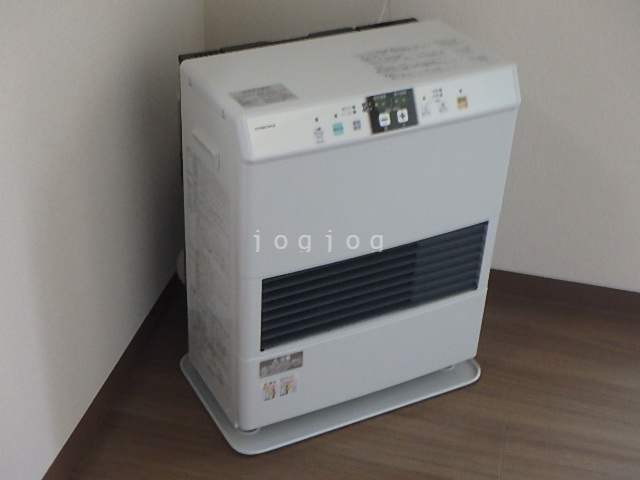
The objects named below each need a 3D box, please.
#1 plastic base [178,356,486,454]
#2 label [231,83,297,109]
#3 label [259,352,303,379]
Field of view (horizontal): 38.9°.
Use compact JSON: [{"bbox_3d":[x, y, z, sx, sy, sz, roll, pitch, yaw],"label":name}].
[{"bbox_3d":[0.022,0.210,1.517,0.468,0.020,0.268,-14,36,-25],"label":"plastic base"},{"bbox_3d":[-0.070,-0.180,1.138,0.077,0.002,0.049,-14,36,-25],"label":"label"},{"bbox_3d":[-0.055,0.182,1.317,0.070,0.031,0.002,-14,36,-25],"label":"label"}]

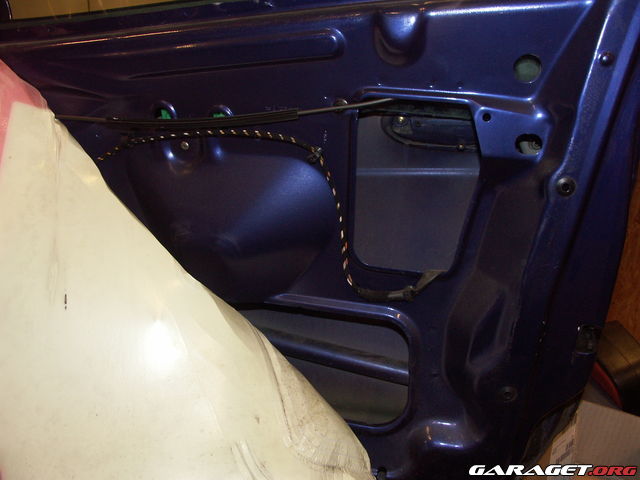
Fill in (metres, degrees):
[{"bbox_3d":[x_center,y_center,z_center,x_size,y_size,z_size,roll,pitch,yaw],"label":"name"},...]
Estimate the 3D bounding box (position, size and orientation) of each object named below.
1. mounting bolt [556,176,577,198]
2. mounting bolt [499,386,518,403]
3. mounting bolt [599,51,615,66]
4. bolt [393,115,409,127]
[{"bbox_3d":[0.314,-0.068,0.660,0.025,0.025,0.010,3,11,13],"label":"mounting bolt"},{"bbox_3d":[0.266,0.217,0.727,0.024,0.023,0.010,3,11,13],"label":"mounting bolt"},{"bbox_3d":[0.346,-0.218,0.624,0.018,0.018,0.010,3,11,13],"label":"mounting bolt"},{"bbox_3d":[0.122,-0.181,0.783,0.021,0.019,0.012,3,11,13],"label":"bolt"}]

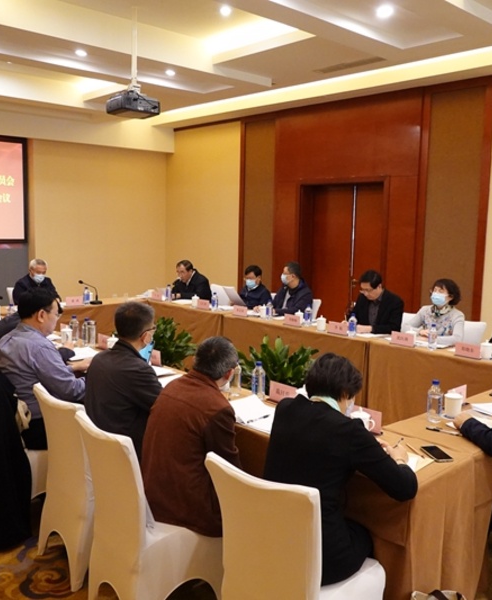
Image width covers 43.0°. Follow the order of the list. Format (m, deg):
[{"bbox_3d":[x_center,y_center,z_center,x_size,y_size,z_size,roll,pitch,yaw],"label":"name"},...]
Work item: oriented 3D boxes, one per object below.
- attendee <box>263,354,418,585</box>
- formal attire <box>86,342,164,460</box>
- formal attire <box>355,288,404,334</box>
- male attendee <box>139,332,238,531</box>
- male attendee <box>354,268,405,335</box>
[{"bbox_3d":[0.365,0.796,2.332,0.560,1.210,0.720,8,9,43],"label":"attendee"},{"bbox_3d":[-0.598,0.470,3.141,0.480,0.660,0.520,-5,9,-43],"label":"formal attire"},{"bbox_3d":[1.169,0.187,5.608,0.480,0.600,0.500,-5,9,-39],"label":"formal attire"},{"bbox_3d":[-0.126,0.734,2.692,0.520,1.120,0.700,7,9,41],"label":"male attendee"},{"bbox_3d":[1.158,0.381,5.625,0.630,1.260,0.510,-5,9,-39],"label":"male attendee"}]

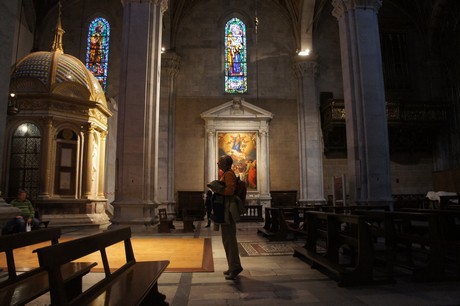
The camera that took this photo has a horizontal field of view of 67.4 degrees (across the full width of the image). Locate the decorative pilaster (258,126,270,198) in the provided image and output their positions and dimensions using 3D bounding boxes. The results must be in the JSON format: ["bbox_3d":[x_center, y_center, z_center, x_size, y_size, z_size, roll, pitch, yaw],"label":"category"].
[{"bbox_3d":[2.078,0.552,20.623,0.620,4.302,0.600,0,-8,-4],"label":"decorative pilaster"}]

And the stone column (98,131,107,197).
[{"bbox_3d":[-5.314,0.463,14.459,0.280,2.867,0.280,0,-8,-4],"label":"stone column"}]

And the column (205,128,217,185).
[{"bbox_3d":[-1.094,0.577,20.390,0.620,4.193,0.600,0,-8,-4],"label":"column"}]

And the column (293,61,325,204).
[{"bbox_3d":[4.777,-1.338,21.157,1.650,9.073,0.850,0,-8,-4],"label":"column"}]

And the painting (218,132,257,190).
[{"bbox_3d":[0.418,0.490,21.085,2.419,3.600,0.100,0,-8,-4],"label":"painting"}]

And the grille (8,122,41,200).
[{"bbox_3d":[-7.095,0.240,11.974,0.993,2.658,0.080,0,-8,-2],"label":"grille"}]

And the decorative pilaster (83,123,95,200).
[{"bbox_3d":[-5.830,0.315,14.281,0.390,3.112,0.390,0,-8,-4],"label":"decorative pilaster"}]

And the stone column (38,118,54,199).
[{"bbox_3d":[-6.969,0.166,13.126,0.390,3.112,0.390,0,-8,-4],"label":"stone column"}]

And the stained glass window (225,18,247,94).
[{"bbox_3d":[0.394,-6.268,22.161,1.433,5.121,0.200,0,-8,-4],"label":"stained glass window"}]

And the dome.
[{"bbox_3d":[-7.131,-2.917,14.142,3.670,2.450,3.670,0,-8,-4],"label":"dome"}]

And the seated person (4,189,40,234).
[{"bbox_3d":[-5.169,1.530,8.534,0.680,1.280,0.680,3,-9,-21],"label":"seated person"}]

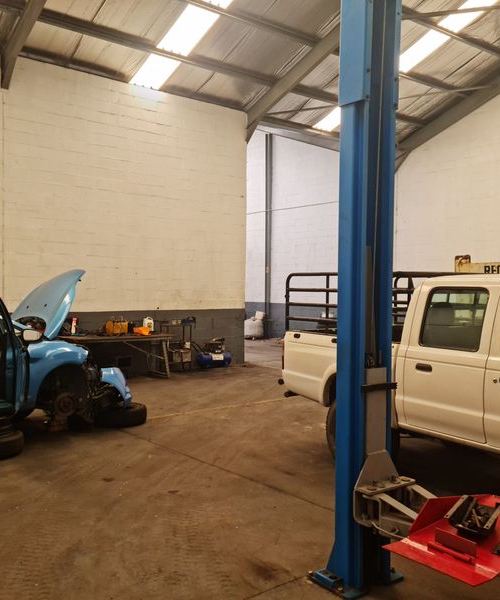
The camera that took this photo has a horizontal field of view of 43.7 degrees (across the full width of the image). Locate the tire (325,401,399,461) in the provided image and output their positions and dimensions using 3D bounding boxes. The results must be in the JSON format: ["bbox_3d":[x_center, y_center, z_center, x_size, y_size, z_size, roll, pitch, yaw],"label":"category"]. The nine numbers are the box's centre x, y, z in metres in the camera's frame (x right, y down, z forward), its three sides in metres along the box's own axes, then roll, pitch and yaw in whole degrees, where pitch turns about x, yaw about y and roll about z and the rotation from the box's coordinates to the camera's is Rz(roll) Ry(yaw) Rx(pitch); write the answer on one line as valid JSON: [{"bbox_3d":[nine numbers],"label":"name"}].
[{"bbox_3d":[1.005,1.217,5.606,0.235,0.735,0.735,0,2,-34],"label":"tire"}]

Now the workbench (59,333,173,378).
[{"bbox_3d":[-2.521,1.023,10.830,2.300,0.760,0.800,-1,2,-40],"label":"workbench"}]

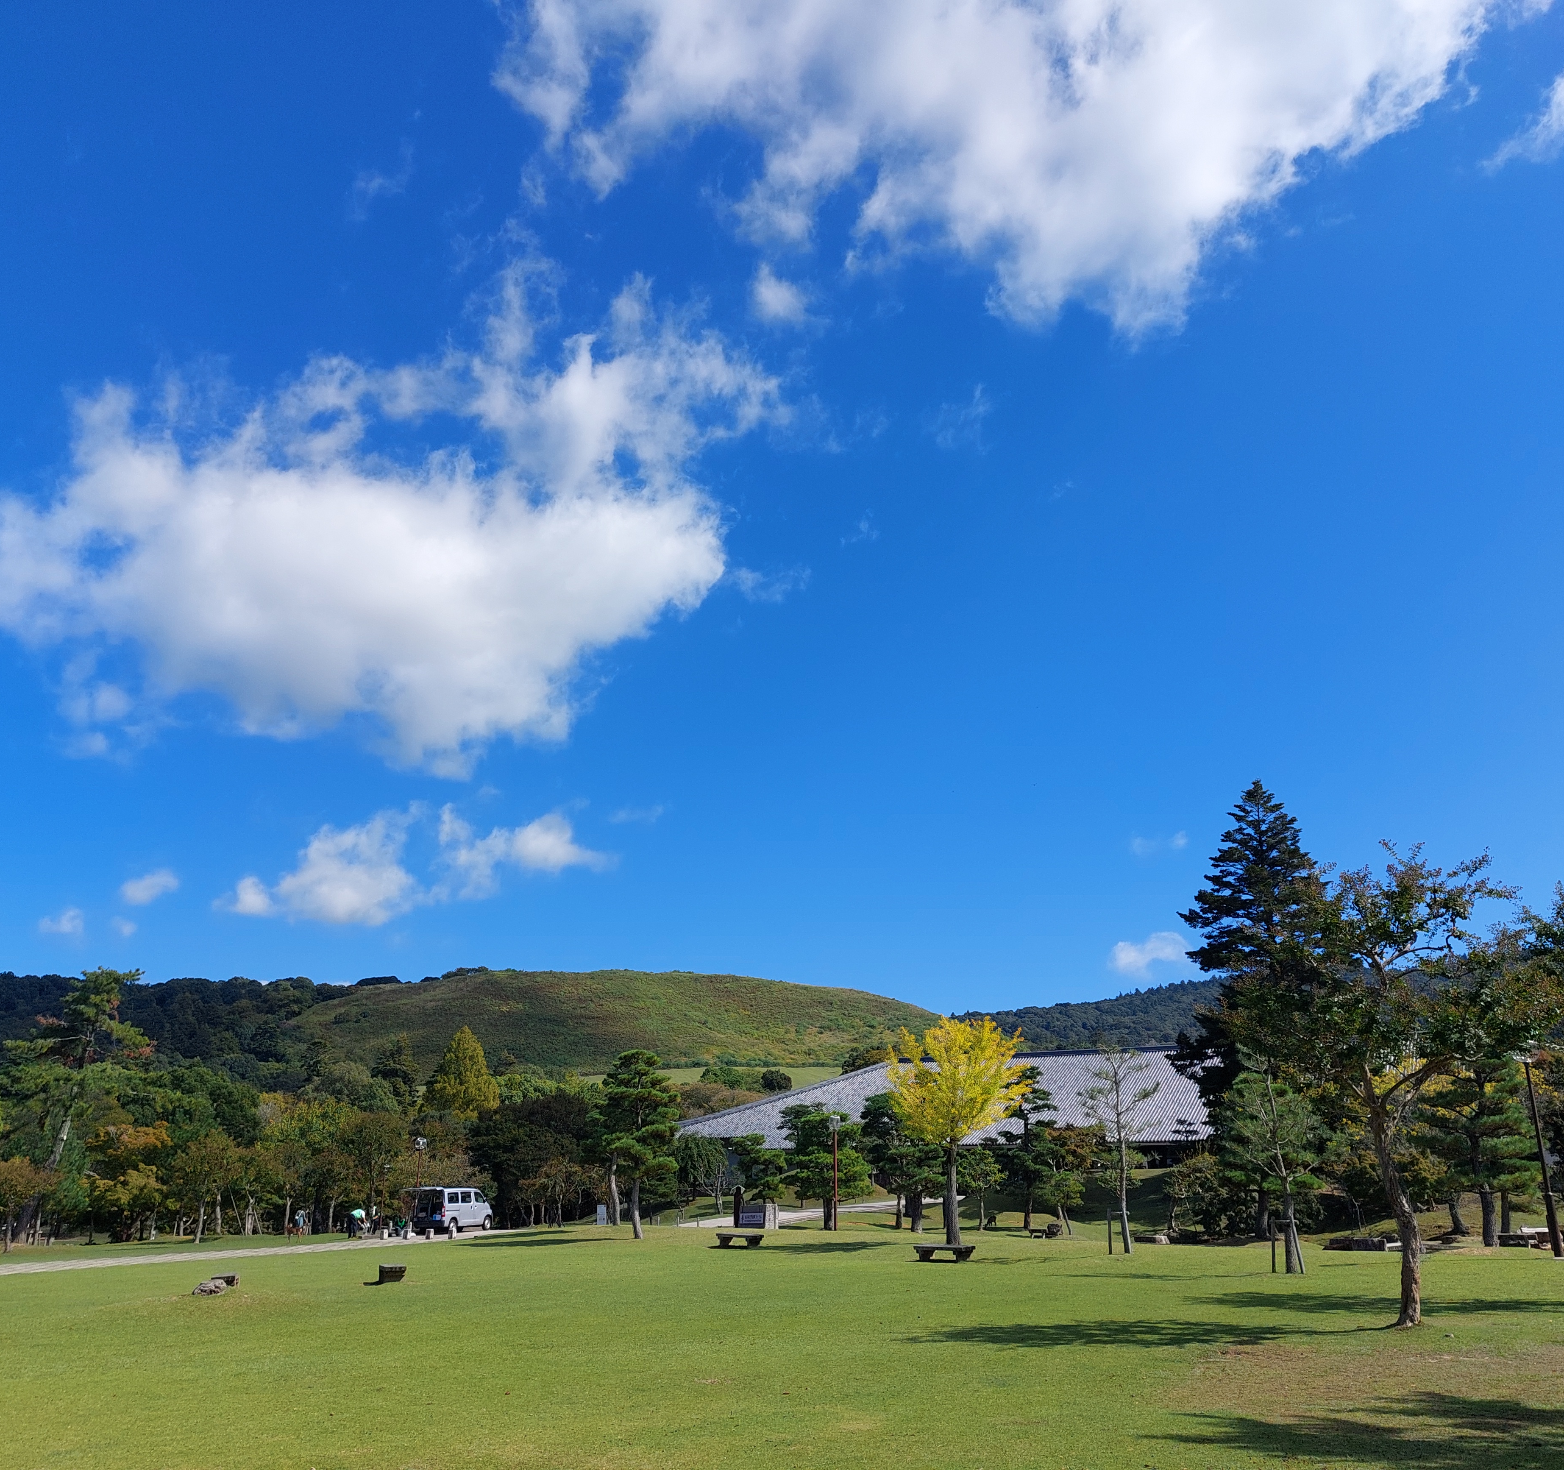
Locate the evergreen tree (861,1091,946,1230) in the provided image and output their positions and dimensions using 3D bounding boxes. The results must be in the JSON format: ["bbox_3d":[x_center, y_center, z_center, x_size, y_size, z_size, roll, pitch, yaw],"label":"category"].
[{"bbox_3d":[5.182,18.571,59.175,3.746,5.822,3.559,0,-19,0],"label":"evergreen tree"}]

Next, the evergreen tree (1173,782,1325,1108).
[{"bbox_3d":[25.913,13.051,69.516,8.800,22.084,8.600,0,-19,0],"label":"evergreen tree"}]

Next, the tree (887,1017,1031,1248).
[{"bbox_3d":[5.513,12.157,41.816,4.545,6.835,4.317,0,-19,0],"label":"tree"}]

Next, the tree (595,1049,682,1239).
[{"bbox_3d":[-5.402,15.233,50.793,3.275,6.798,3.111,0,-19,0],"label":"tree"}]

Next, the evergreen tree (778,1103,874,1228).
[{"bbox_3d":[1.994,19.651,61.974,4.342,5.525,4.125,0,-19,0],"label":"evergreen tree"}]

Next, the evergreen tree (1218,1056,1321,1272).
[{"bbox_3d":[10.605,9.284,29.385,2.295,4.325,2.180,0,-19,0],"label":"evergreen tree"}]

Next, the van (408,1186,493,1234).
[{"bbox_3d":[-14.974,21.724,62.192,1.680,1.920,4.250,-7,-20,20],"label":"van"}]

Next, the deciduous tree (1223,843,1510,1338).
[{"bbox_3d":[7.799,4.411,17.836,3.790,6.160,3.601,0,-19,0],"label":"deciduous tree"}]

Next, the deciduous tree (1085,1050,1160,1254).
[{"bbox_3d":[9.882,11.921,39.261,2.221,5.631,2.110,0,-19,0],"label":"deciduous tree"}]

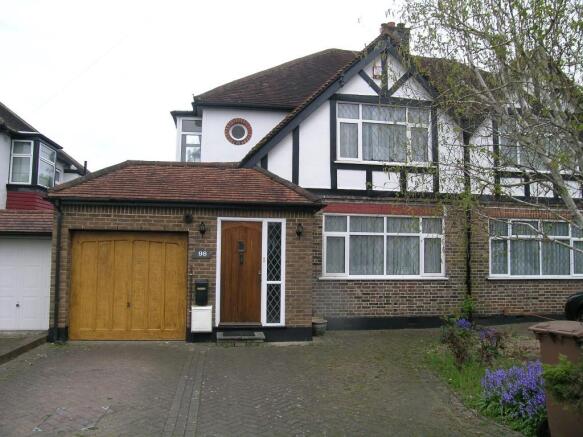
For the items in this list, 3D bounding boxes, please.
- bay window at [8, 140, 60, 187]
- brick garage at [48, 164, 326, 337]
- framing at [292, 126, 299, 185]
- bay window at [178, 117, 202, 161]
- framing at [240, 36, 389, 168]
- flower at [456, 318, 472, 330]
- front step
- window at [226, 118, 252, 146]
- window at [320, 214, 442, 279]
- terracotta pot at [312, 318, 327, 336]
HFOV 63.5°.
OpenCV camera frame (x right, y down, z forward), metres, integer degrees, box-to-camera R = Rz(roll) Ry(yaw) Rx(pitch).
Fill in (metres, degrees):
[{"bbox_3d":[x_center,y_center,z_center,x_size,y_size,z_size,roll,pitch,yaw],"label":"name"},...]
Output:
[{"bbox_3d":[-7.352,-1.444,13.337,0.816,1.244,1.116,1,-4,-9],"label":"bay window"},{"bbox_3d":[-2.245,0.665,10.985,5.075,3.664,4.060,1,-4,-9],"label":"brick garage"},{"bbox_3d":[0.097,-1.443,10.835,0.145,1.376,0.081,1,-4,-9],"label":"framing"},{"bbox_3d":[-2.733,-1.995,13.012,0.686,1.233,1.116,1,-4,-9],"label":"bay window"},{"bbox_3d":[0.563,-2.667,10.832,3.410,3.238,0.284,1,-4,-9],"label":"framing"},{"bbox_3d":[3.240,1.985,8.831,0.305,0.233,0.284,1,-4,-9],"label":"flower"},{"bbox_3d":[-0.968,2.296,8.983,0.890,0.192,0.436,1,-4,-9],"label":"front step"},{"bbox_3d":[-1.350,-2.217,12.040,0.715,0.705,0.122,1,-4,-9],"label":"window"},{"bbox_3d":[2.184,0.669,11.016,2.982,1.502,0.162,1,-4,-9],"label":"window"},{"bbox_3d":[0.564,2.357,10.308,0.457,0.337,0.457,0,-4,0],"label":"terracotta pot"}]

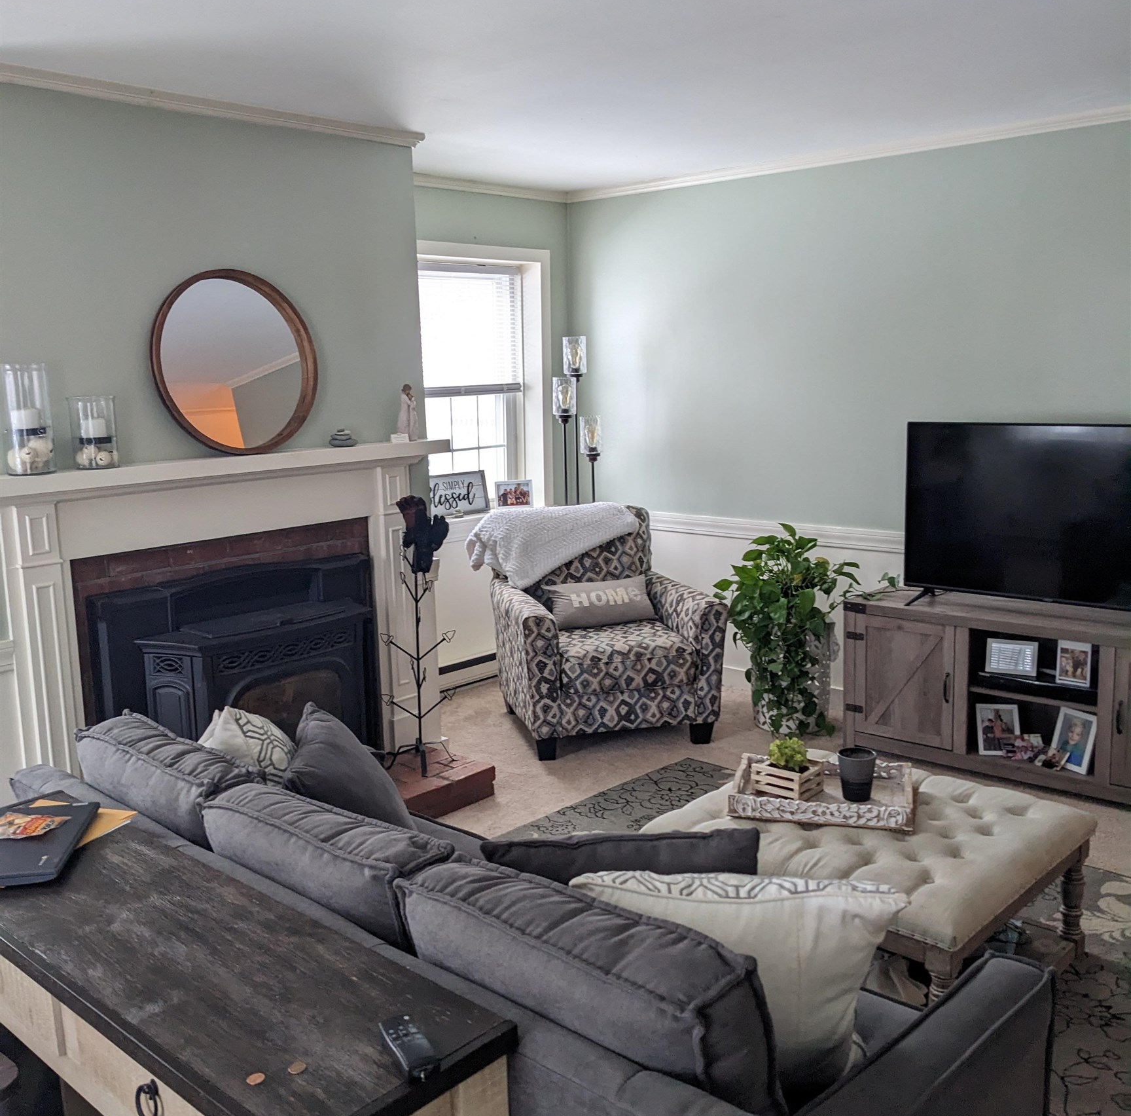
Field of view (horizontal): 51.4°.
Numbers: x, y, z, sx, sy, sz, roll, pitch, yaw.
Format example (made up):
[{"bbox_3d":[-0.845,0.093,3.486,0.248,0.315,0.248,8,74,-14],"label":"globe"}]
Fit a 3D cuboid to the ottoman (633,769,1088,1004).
[{"bbox_3d":[0.778,0.855,3.028,0.840,0.455,0.850,7,13,41],"label":"ottoman"}]

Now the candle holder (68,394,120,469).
[{"bbox_3d":[-1.413,-0.375,3.526,0.122,0.220,0.122,7,13,41],"label":"candle holder"}]

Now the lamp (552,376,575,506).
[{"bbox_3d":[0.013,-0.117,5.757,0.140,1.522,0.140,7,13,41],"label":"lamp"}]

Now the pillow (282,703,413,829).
[{"bbox_3d":[-0.409,0.556,2.409,0.180,0.450,0.460,-35,12,-1],"label":"pillow"}]

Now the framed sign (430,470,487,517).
[{"bbox_3d":[-0.565,-0.309,5.763,0.450,0.205,0.025,-9,2,-39],"label":"framed sign"}]

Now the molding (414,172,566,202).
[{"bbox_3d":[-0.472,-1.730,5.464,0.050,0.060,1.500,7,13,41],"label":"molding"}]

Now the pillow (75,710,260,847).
[{"bbox_3d":[-0.707,0.558,2.256,0.510,0.460,0.180,7,25,43],"label":"pillow"}]

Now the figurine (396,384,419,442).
[{"bbox_3d":[-0.594,-0.543,4.424,0.075,0.217,0.060,-7,11,-30],"label":"figurine"}]

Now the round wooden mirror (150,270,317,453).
[{"bbox_3d":[-1.080,-0.644,3.891,0.050,0.605,0.605,2,9,42],"label":"round wooden mirror"}]

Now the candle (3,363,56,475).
[{"bbox_3d":[-1.536,-0.398,3.385,0.120,0.317,0.120,7,13,41],"label":"candle"}]

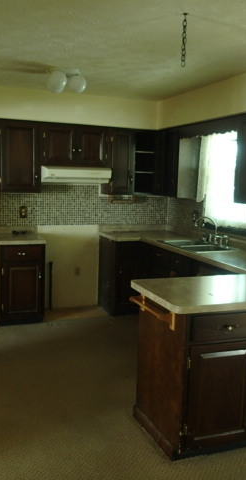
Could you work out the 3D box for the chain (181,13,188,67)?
[{"bbox_3d":[0.342,-1.114,2.581,0.026,0.286,0.026,2,7,0],"label":"chain"}]

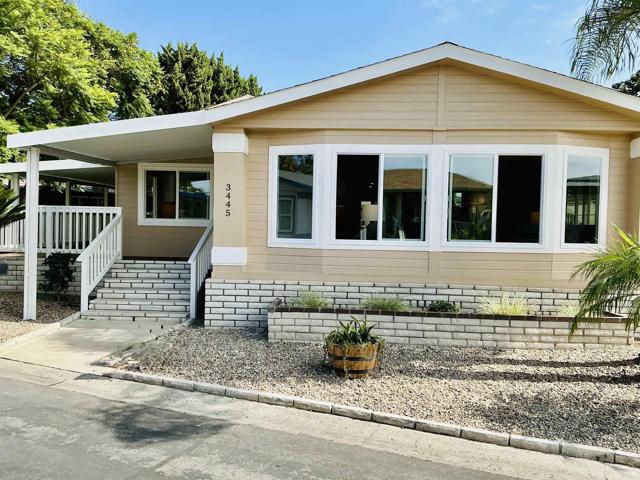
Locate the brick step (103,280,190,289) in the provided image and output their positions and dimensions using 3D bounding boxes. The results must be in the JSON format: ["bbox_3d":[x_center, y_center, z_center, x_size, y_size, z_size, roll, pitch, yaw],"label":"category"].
[{"bbox_3d":[-3.074,0.824,9.666,1.840,0.160,0.301,1,0,4],"label":"brick step"}]

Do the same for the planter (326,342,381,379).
[{"bbox_3d":[0.391,1.385,5.950,0.590,0.410,0.590,1,0,4],"label":"planter"}]

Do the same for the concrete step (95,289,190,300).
[{"bbox_3d":[-3.071,0.987,9.375,1.850,0.160,0.301,1,0,4],"label":"concrete step"}]

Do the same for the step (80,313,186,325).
[{"bbox_3d":[-3.091,1.319,8.794,1.840,0.135,0.301,1,0,4],"label":"step"}]

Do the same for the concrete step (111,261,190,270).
[{"bbox_3d":[-3.114,0.498,10.251,1.810,0.160,0.301,1,0,4],"label":"concrete step"}]

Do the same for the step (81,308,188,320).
[{"bbox_3d":[-3.091,1.301,8.794,1.840,0.140,0.301,1,0,4],"label":"step"}]

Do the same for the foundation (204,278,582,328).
[{"bbox_3d":[1.310,1.123,8.435,6.420,0.836,0.200,1,0,4],"label":"foundation"}]

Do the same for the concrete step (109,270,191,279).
[{"bbox_3d":[-3.092,0.661,9.958,1.820,0.160,0.301,1,0,4],"label":"concrete step"}]

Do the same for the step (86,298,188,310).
[{"bbox_3d":[-3.089,1.149,9.085,1.840,0.160,0.301,1,0,4],"label":"step"}]

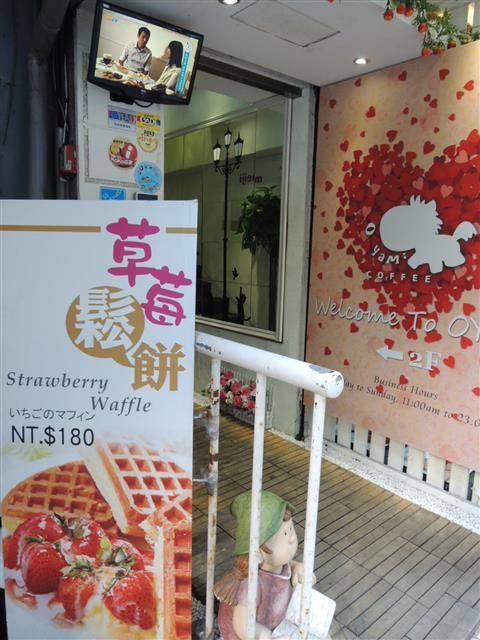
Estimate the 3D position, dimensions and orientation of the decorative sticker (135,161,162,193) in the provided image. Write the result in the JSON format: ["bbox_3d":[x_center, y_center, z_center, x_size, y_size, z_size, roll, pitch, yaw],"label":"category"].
[{"bbox_3d":[-0.484,-0.756,2.357,0.161,0.165,0.010,-7,13,-39],"label":"decorative sticker"}]

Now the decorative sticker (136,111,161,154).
[{"bbox_3d":[-0.474,-0.978,2.320,0.134,0.200,0.010,-7,13,-39],"label":"decorative sticker"}]

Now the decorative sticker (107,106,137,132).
[{"bbox_3d":[-0.587,-1.003,2.220,0.151,0.099,0.010,-7,13,-39],"label":"decorative sticker"}]

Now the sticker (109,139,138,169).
[{"bbox_3d":[-0.589,-0.842,2.251,0.155,0.157,0.010,-7,13,-39],"label":"sticker"}]

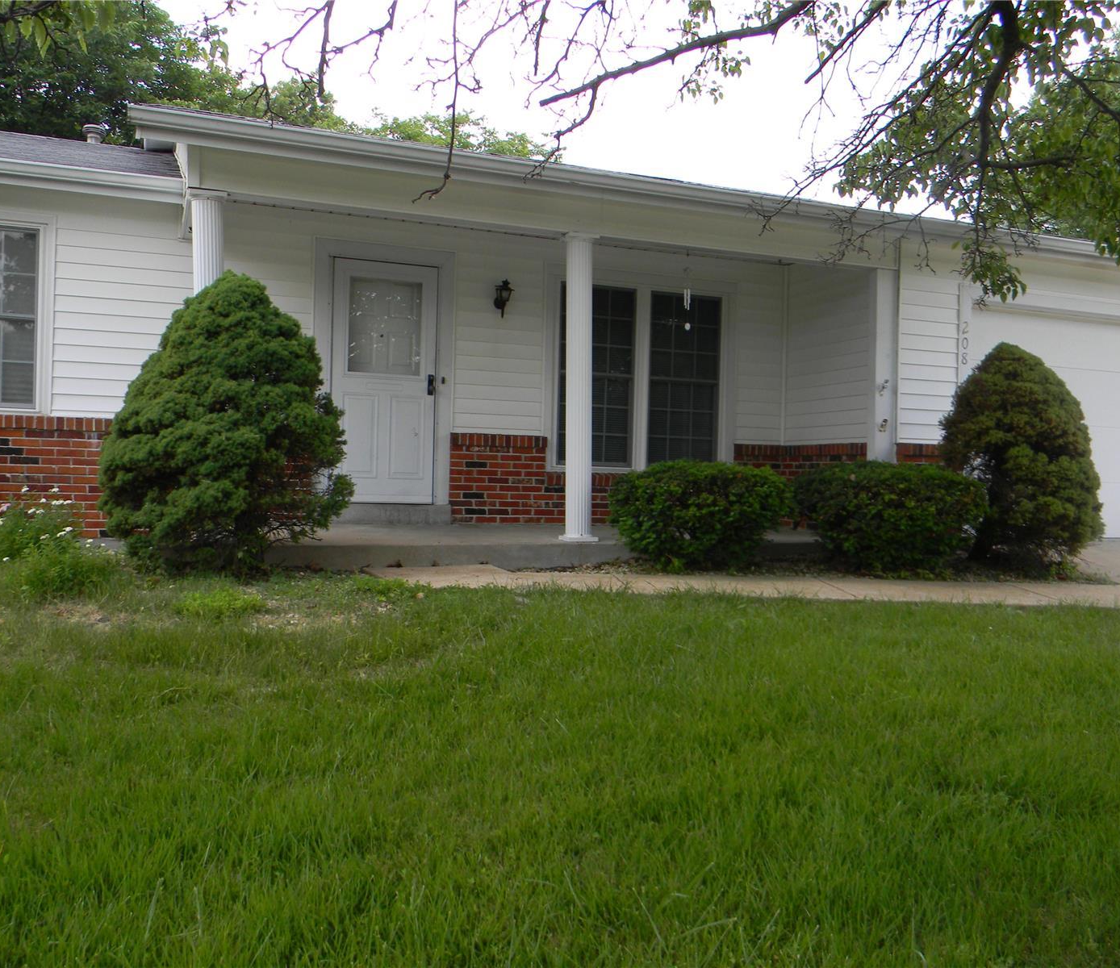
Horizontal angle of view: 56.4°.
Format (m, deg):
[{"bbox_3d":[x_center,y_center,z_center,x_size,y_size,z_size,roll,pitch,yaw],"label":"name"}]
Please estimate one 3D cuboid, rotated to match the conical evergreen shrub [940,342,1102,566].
[{"bbox_3d":[3.571,-0.231,8.091,1.239,1.735,1.239,1,0,-19],"label":"conical evergreen shrub"}]

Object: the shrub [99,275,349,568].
[{"bbox_3d":[-2.089,-0.387,6.523,1.564,1.890,1.564,1,0,-19],"label":"shrub"}]

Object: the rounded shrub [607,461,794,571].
[{"bbox_3d":[0.995,0.225,7.383,1.306,0.784,1.306,1,0,0],"label":"rounded shrub"}]

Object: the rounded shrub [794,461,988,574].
[{"bbox_3d":[2.407,0.238,7.585,1.385,0.820,1.385,1,0,-19],"label":"rounded shrub"}]

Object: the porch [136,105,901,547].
[{"bbox_3d":[-0.149,-0.846,8.341,5.997,2.822,1.972,1,0,-19],"label":"porch"}]

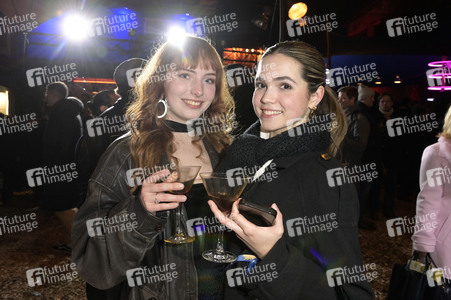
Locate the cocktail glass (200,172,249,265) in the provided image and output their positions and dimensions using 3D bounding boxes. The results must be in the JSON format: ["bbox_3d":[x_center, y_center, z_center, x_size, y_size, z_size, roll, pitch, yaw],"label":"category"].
[{"bbox_3d":[-0.006,0.134,0.605,0.097,0.161,0.097,4,2,0],"label":"cocktail glass"}]

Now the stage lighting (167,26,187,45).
[{"bbox_3d":[-0.979,-2.287,6.000,0.360,0.360,0.360,-1,19,-8],"label":"stage lighting"}]

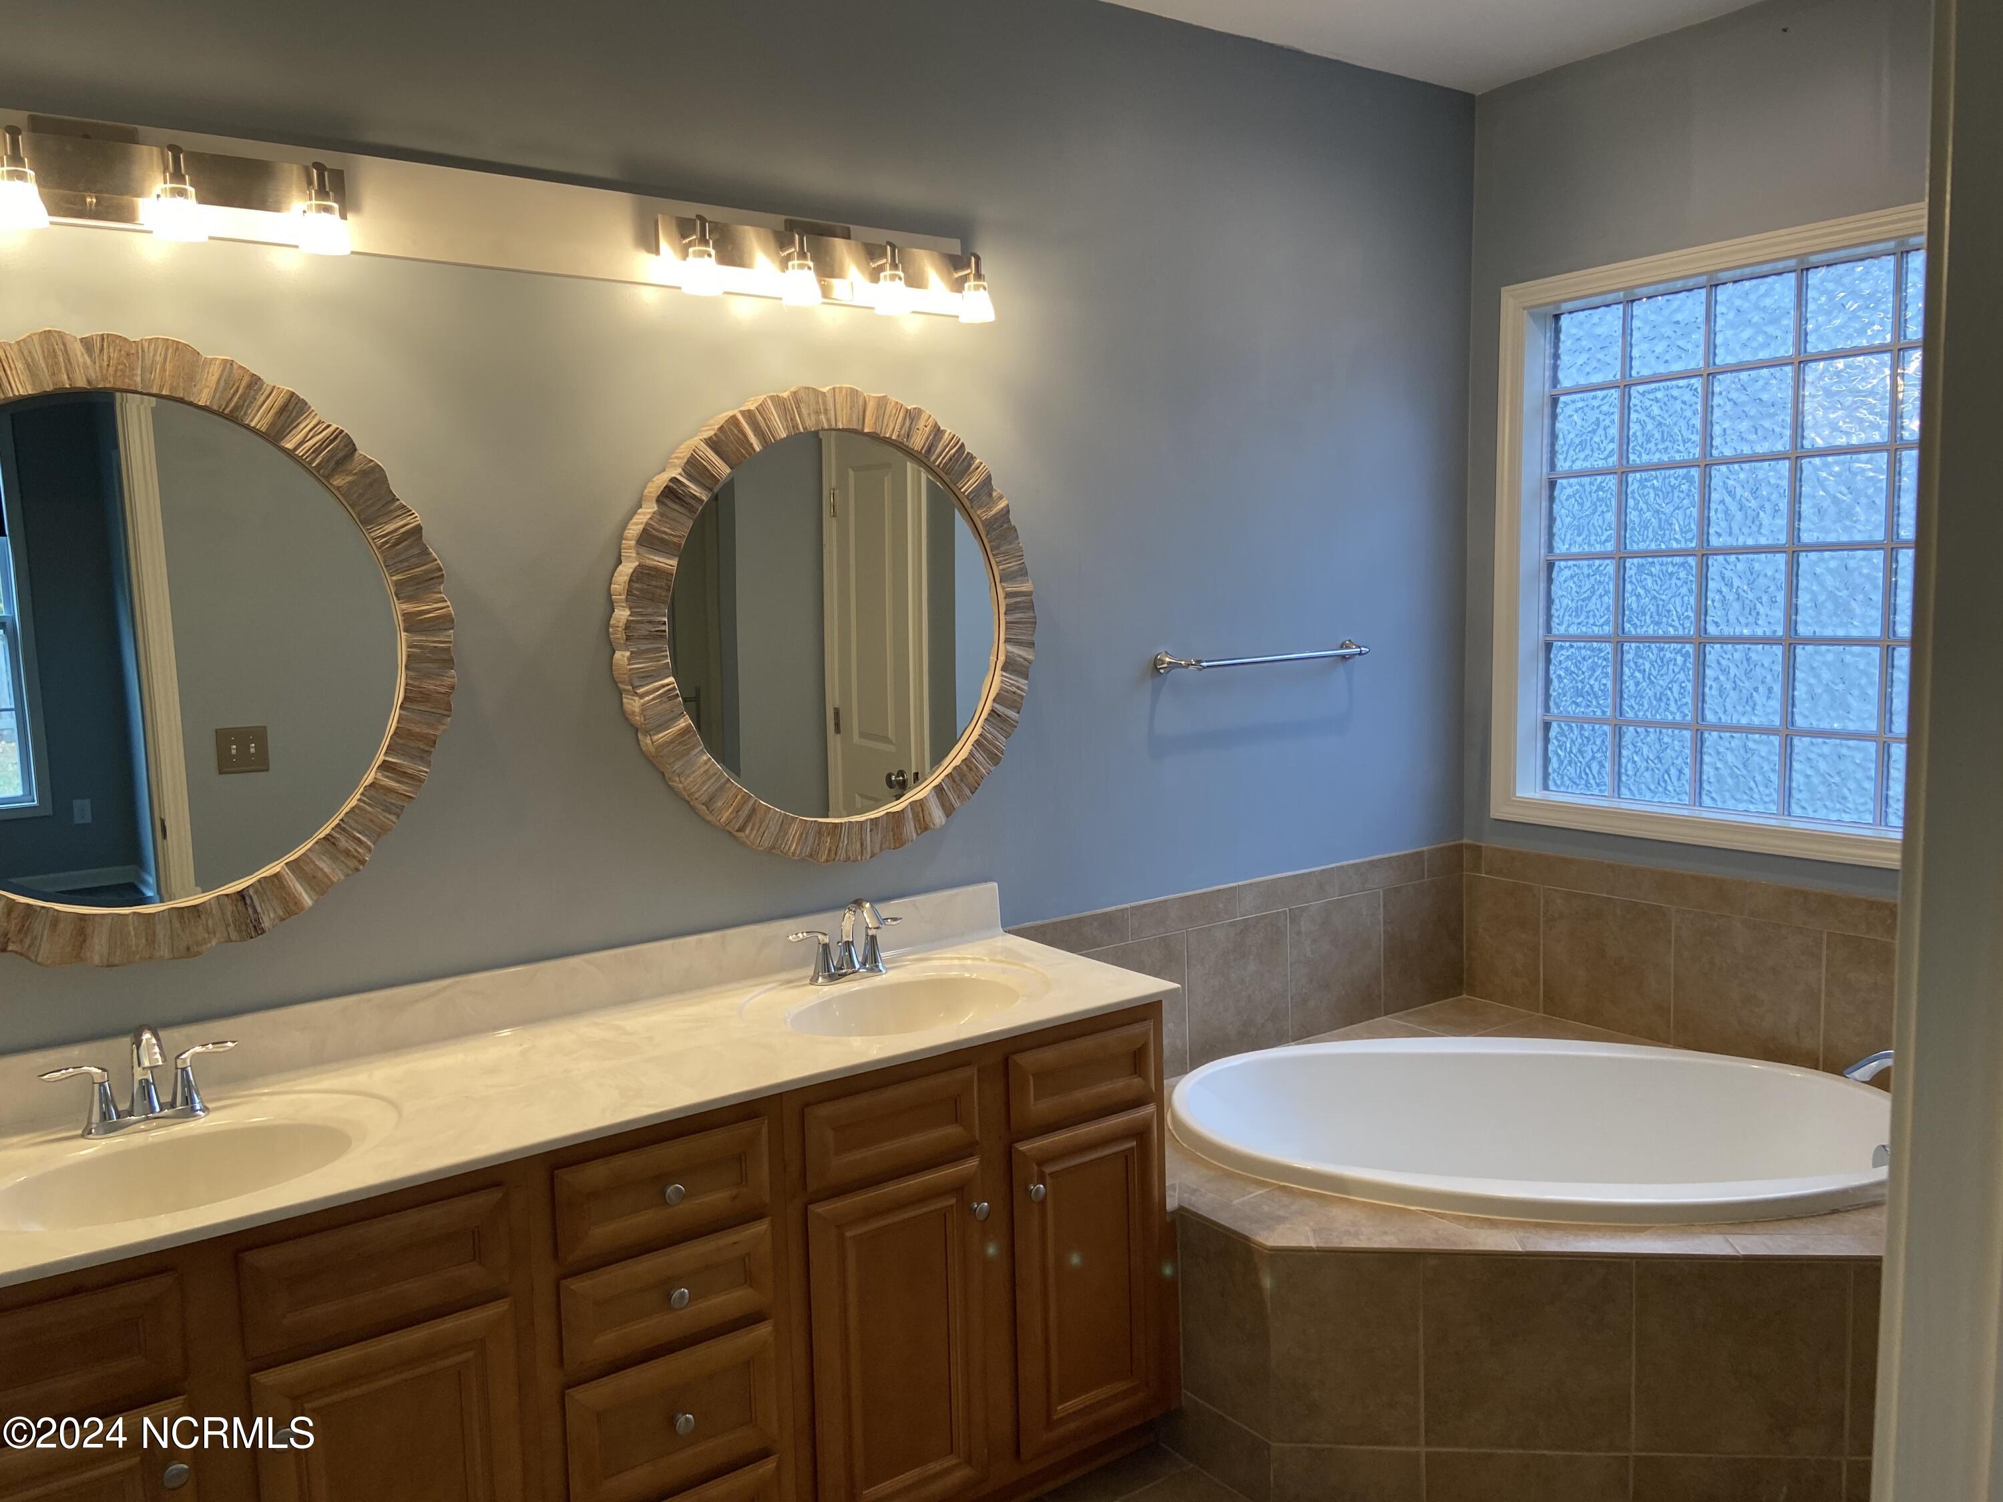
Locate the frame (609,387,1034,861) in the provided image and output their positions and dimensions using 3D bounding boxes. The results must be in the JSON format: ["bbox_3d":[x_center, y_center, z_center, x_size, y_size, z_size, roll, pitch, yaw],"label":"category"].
[{"bbox_3d":[-0.289,-0.226,2.727,0.845,0.840,0.056,-6,8,-36],"label":"frame"}]

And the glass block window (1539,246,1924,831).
[{"bbox_3d":[1.759,-0.447,3.327,0.080,1.210,1.220,-6,8,-36],"label":"glass block window"}]

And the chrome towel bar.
[{"bbox_3d":[0.609,-0.212,3.387,0.650,0.050,0.078,-6,8,-36],"label":"chrome towel bar"}]

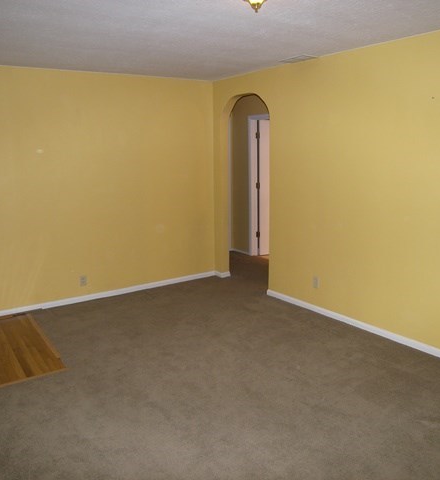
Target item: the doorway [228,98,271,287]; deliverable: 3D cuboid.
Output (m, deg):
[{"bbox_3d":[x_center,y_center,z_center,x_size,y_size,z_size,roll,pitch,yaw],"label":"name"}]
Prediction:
[{"bbox_3d":[0.338,-0.532,5.171,0.129,2.198,0.861,-8,13,-34],"label":"doorway"}]

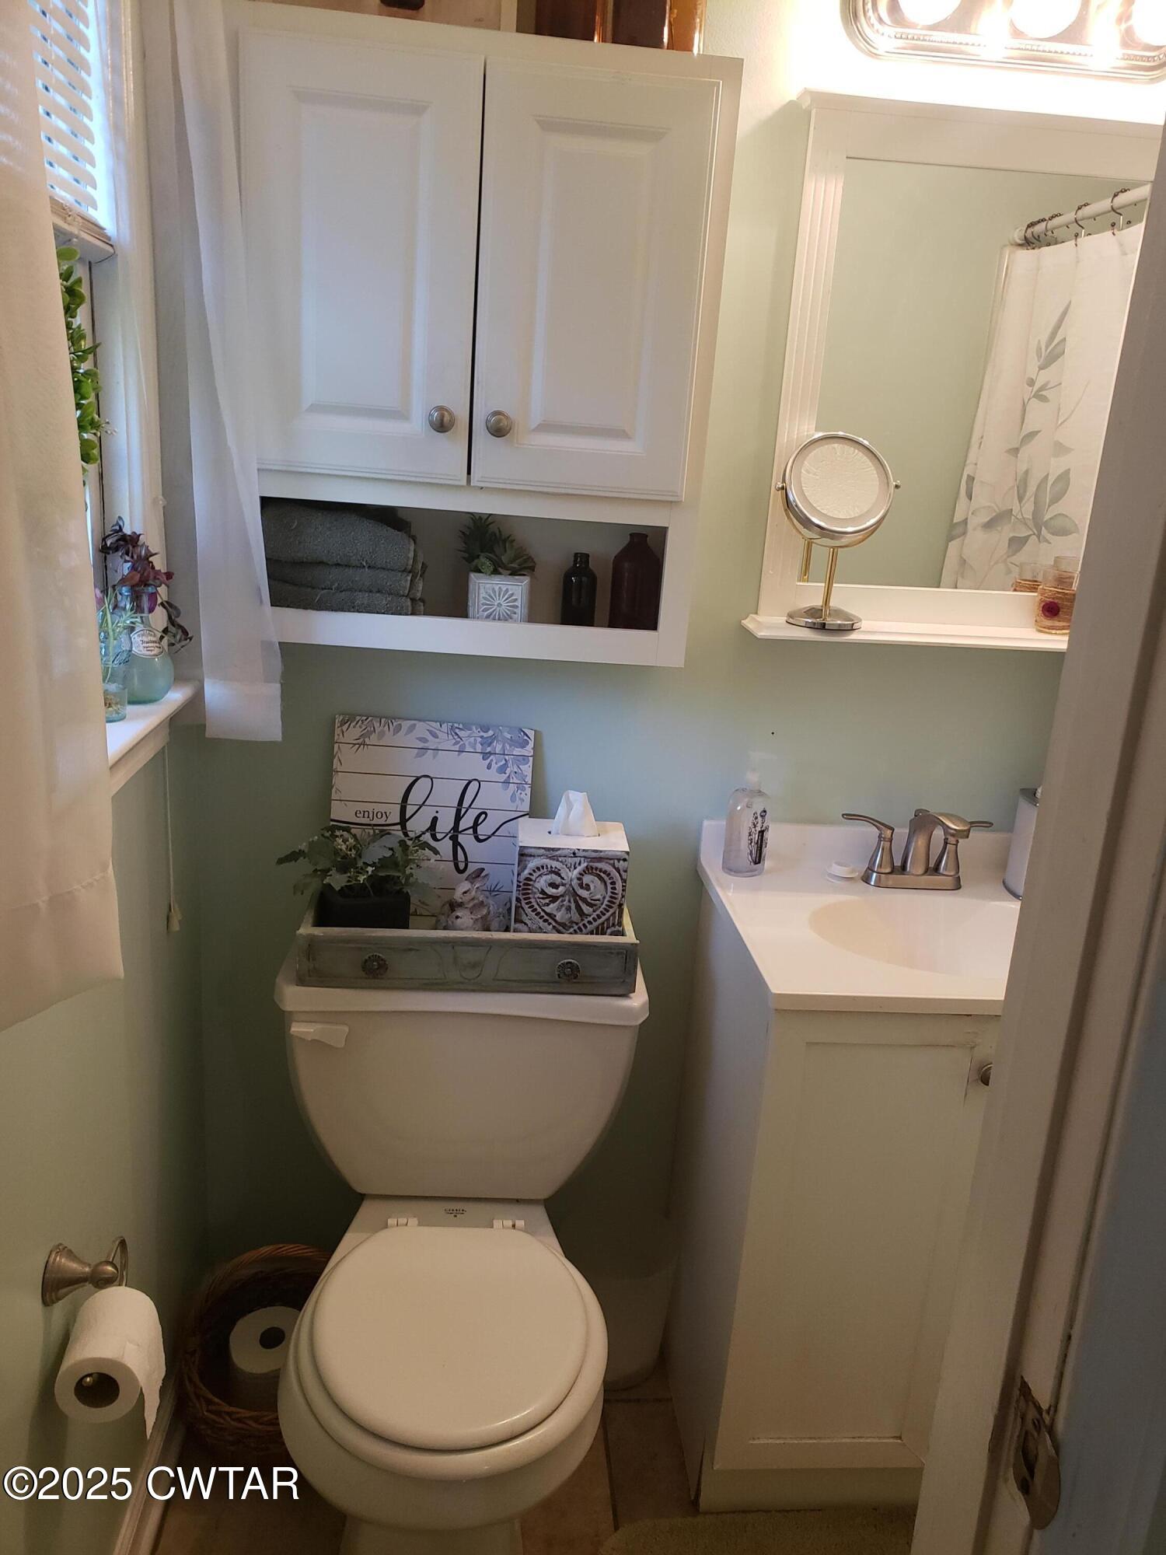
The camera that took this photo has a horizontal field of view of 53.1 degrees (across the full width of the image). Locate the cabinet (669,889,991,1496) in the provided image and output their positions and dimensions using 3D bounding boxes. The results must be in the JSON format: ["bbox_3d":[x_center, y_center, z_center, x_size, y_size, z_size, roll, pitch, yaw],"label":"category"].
[{"bbox_3d":[0.476,0.596,1.751,0.605,0.802,0.445,2,18,-5],"label":"cabinet"}]

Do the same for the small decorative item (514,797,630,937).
[{"bbox_3d":[-0.021,0.130,1.646,0.147,0.221,0.138,2,18,-5],"label":"small decorative item"}]

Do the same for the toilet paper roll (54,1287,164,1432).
[{"bbox_3d":[-0.455,0.557,1.131,0.085,0.087,0.102,2,16,-6],"label":"toilet paper roll"}]

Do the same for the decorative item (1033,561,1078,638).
[{"bbox_3d":[0.683,-0.255,1.672,0.071,0.092,0.071,2,18,-5],"label":"decorative item"}]

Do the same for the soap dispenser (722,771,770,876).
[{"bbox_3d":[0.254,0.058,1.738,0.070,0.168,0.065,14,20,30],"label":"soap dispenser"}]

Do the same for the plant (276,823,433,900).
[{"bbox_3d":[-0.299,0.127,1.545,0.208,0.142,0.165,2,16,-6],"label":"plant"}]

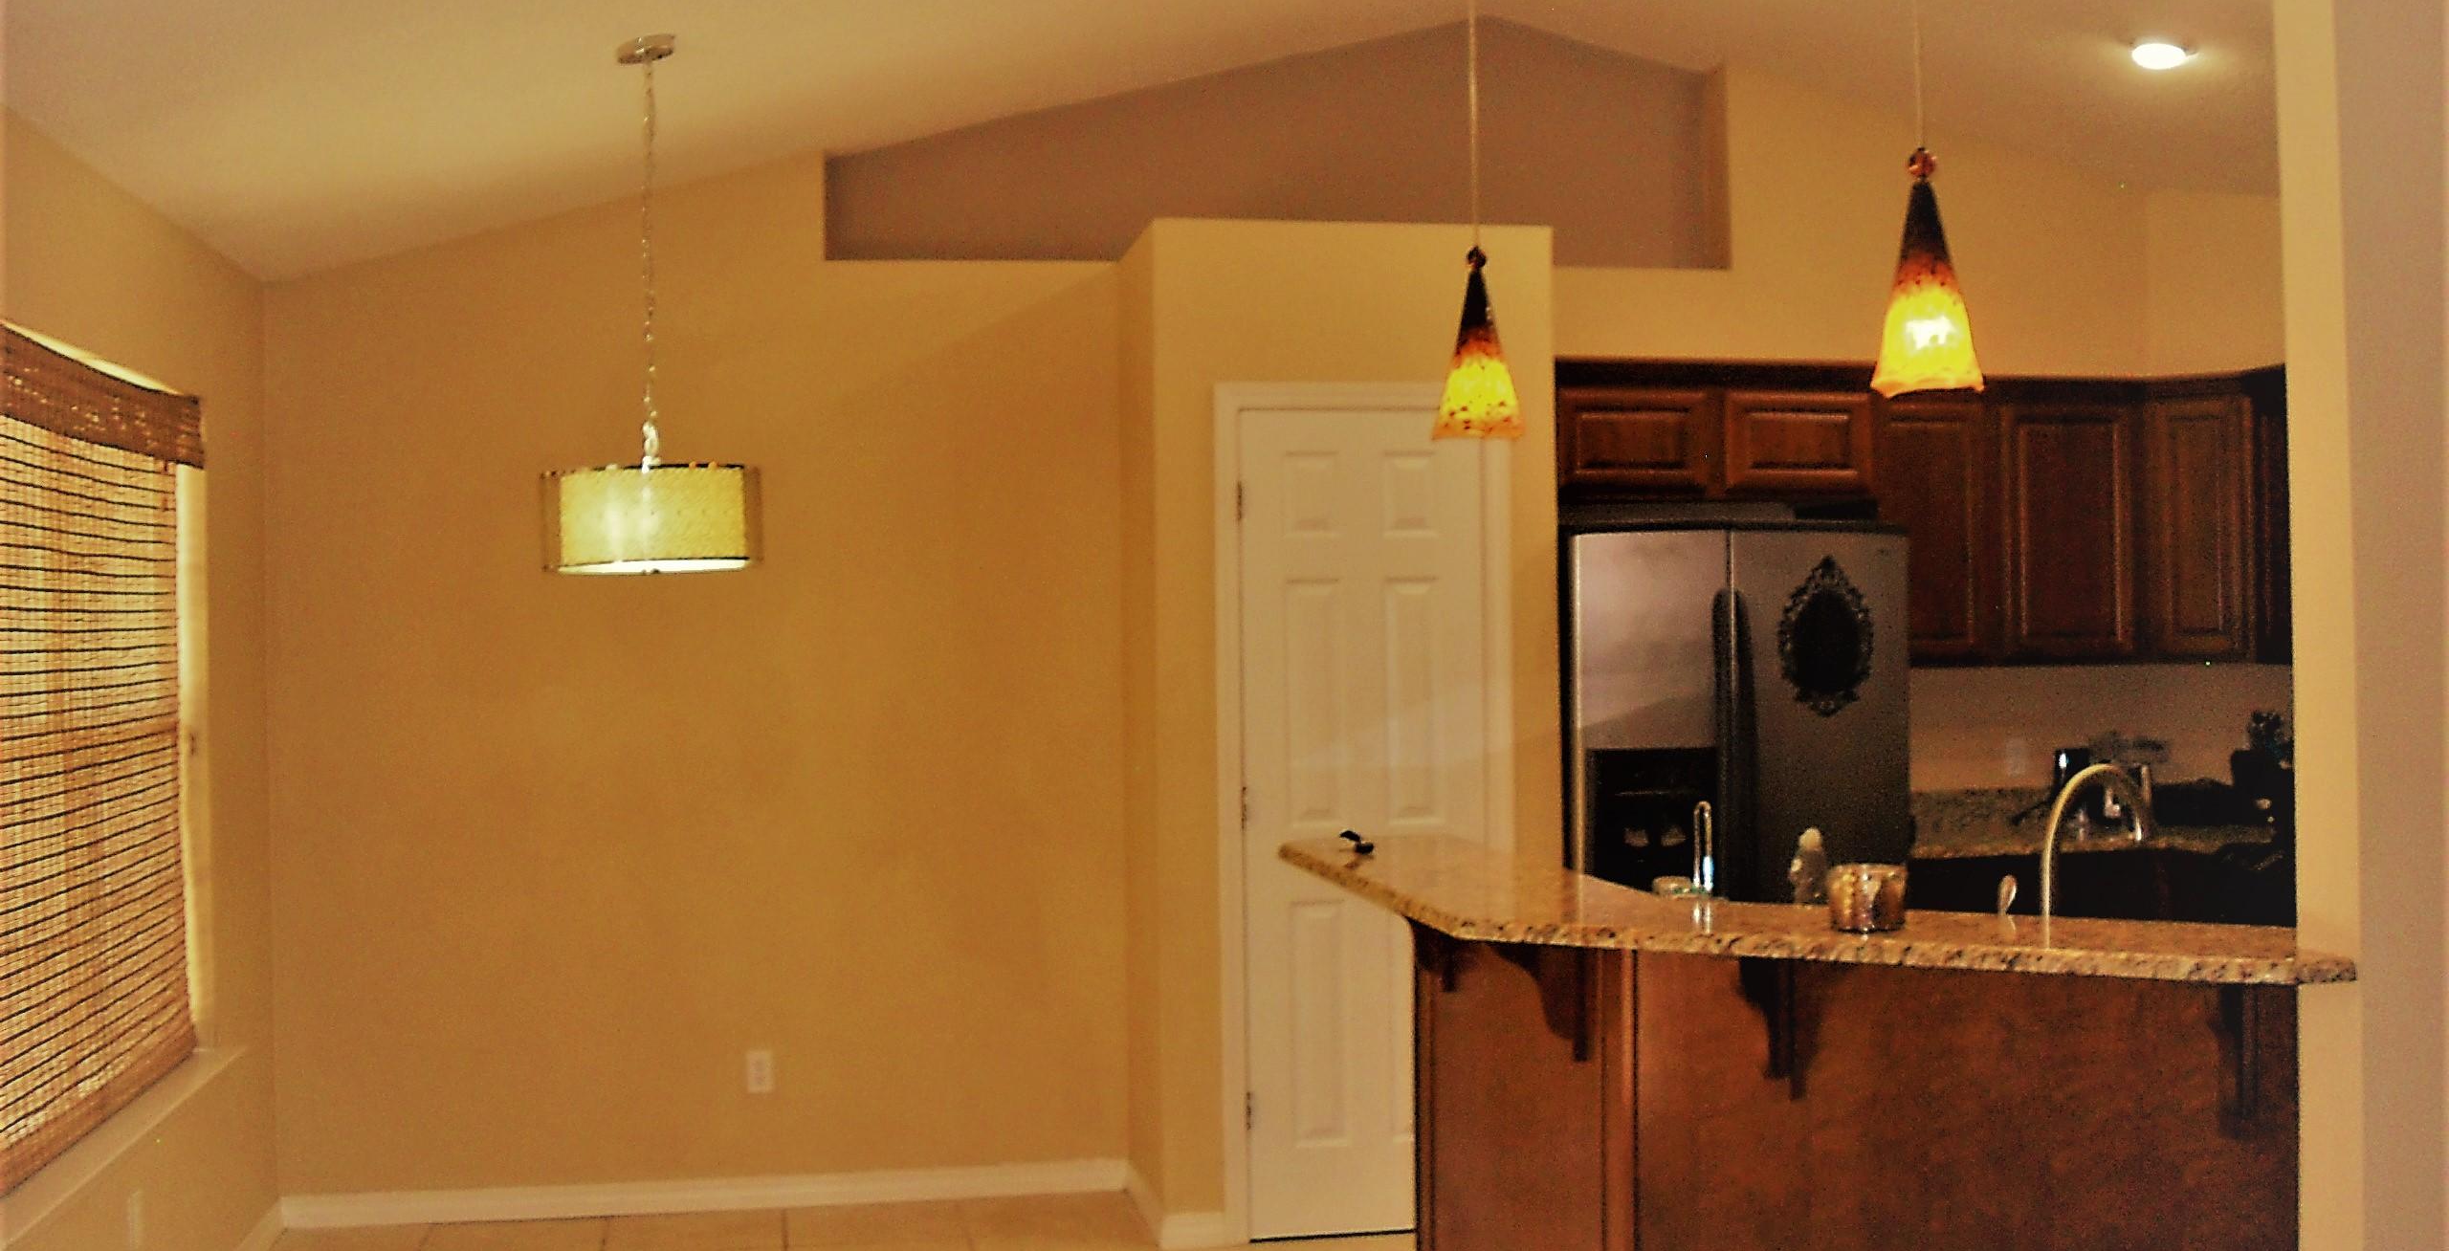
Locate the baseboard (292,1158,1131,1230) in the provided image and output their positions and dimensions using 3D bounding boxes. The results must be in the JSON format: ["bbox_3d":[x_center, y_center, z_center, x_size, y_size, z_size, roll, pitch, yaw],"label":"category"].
[{"bbox_3d":[-1.331,1.489,6.486,2.176,0.085,0.017,-1,0,-10],"label":"baseboard"}]

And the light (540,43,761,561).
[{"bbox_3d":[-1.132,-0.629,4.875,0.422,1.048,0.422,-1,0,-10],"label":"light"}]

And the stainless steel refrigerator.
[{"bbox_3d":[1.258,0.619,6.592,0.905,1.750,0.700,-1,0,-10],"label":"stainless steel refrigerator"}]

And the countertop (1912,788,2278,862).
[{"bbox_3d":[2.338,0.536,6.835,1.230,0.138,0.655,-1,0,-10],"label":"countertop"}]

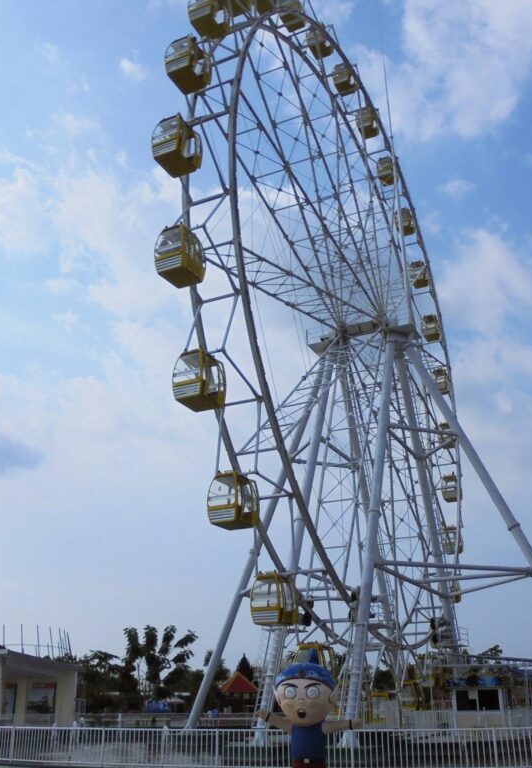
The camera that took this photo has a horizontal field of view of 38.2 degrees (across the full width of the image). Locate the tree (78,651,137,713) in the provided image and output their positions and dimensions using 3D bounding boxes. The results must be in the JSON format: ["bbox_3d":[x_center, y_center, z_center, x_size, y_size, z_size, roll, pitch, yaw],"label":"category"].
[{"bbox_3d":[-9.511,17.614,45.294,3.530,3.860,3.360,3,-22,-11],"label":"tree"}]

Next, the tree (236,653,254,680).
[{"bbox_3d":[-1.591,22.114,57.266,1.800,4.010,1.800,0,-21,-2],"label":"tree"}]

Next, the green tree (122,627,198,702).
[{"bbox_3d":[-6.607,17.475,47.030,4.530,5.300,4.300,2,-22,-7],"label":"green tree"}]

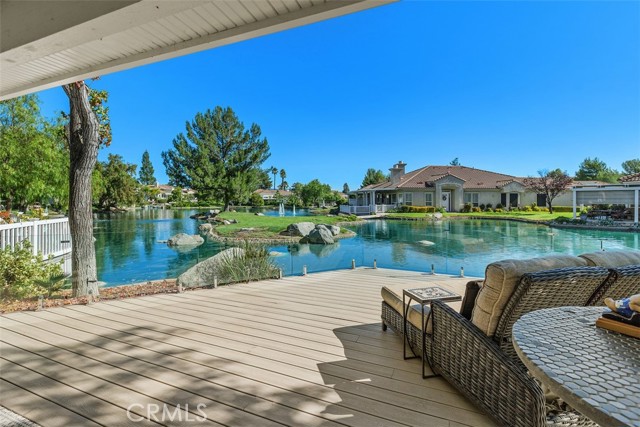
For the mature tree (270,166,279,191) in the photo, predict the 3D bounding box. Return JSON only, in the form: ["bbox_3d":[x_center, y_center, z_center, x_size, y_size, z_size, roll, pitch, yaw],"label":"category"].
[{"bbox_3d":[-15.026,-9.517,95.000,2.600,11.500,2.600,0,3,0],"label":"mature tree"}]

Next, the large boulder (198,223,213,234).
[{"bbox_3d":[-5.836,0.764,14.500,0.750,0.600,0.650,0,3,0],"label":"large boulder"}]

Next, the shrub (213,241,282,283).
[{"bbox_3d":[-1.312,0.869,5.150,1.200,0.750,0.850,-2,4,-30],"label":"shrub"}]

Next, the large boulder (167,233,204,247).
[{"bbox_3d":[-5.531,1.077,11.700,1.500,0.600,1.000,0,3,0],"label":"large boulder"}]

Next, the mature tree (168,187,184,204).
[{"bbox_3d":[-28.246,-3.543,56.000,3.300,3.700,3.300,0,3,0],"label":"mature tree"}]

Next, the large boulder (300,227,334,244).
[{"bbox_3d":[-0.108,0.930,12.300,1.450,0.800,1.150,0,3,0],"label":"large boulder"}]

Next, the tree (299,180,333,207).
[{"bbox_3d":[-0.791,-3.603,50.000,6.000,5.100,5.800,0,3,0],"label":"tree"}]

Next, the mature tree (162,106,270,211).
[{"bbox_3d":[-10.448,-5.555,29.000,10.800,10.700,10.400,0,3,0],"label":"mature tree"}]

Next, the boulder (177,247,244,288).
[{"bbox_3d":[-1.907,0.931,5.000,1.350,0.680,0.950,-2,4,-30],"label":"boulder"}]

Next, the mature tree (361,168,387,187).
[{"bbox_3d":[10.907,-5.912,58.000,5.400,6.800,5.200,0,3,0],"label":"mature tree"}]

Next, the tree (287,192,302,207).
[{"bbox_3d":[-4.661,-2.650,52.000,2.900,2.800,2.800,0,3,0],"label":"tree"}]

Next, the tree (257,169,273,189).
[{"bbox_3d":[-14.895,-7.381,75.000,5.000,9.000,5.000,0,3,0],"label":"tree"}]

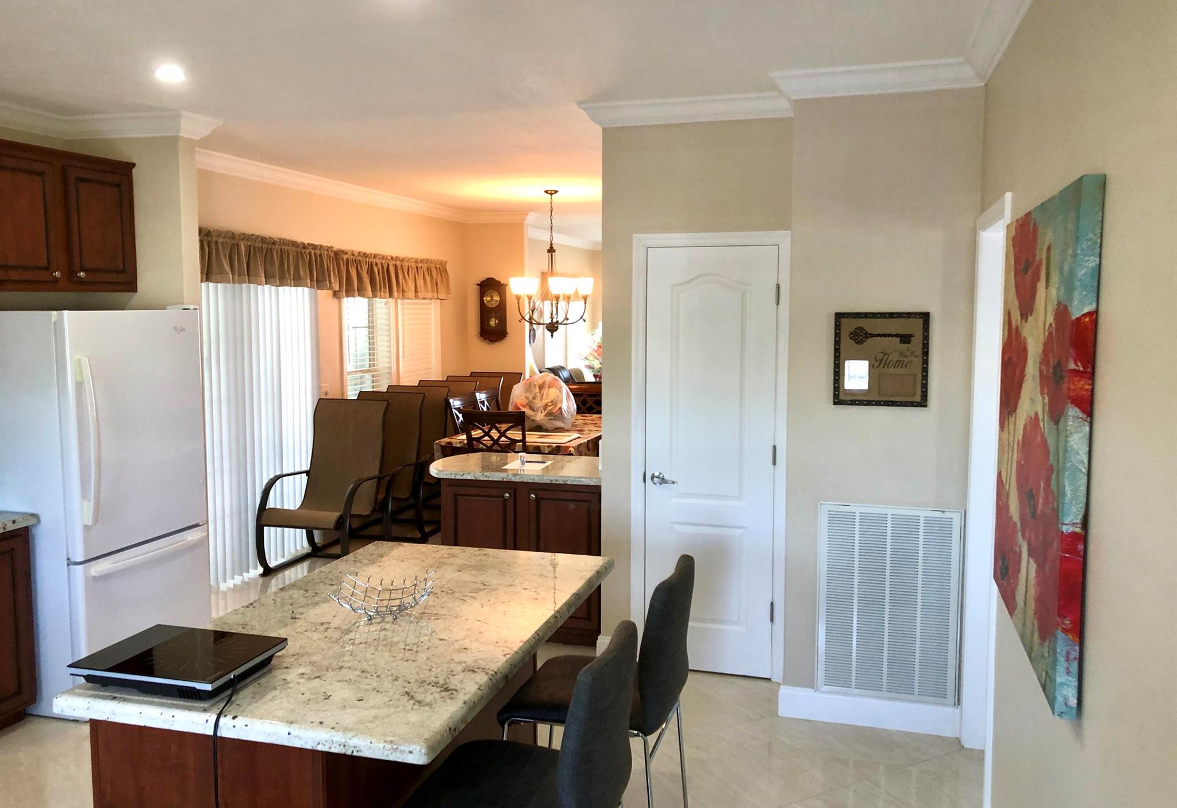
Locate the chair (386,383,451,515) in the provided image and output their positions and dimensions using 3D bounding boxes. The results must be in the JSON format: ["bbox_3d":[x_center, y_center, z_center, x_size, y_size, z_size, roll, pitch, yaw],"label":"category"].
[{"bbox_3d":[-1.456,0.443,7.561,0.670,1.100,0.790,1,6,16],"label":"chair"}]

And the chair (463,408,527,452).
[{"bbox_3d":[-0.576,0.548,6.898,0.470,1.040,0.560,2,6,17],"label":"chair"}]

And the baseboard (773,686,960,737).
[{"bbox_3d":[1.171,1.287,3.996,0.723,0.138,0.017,2,6,17],"label":"baseboard"}]

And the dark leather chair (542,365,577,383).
[{"bbox_3d":[-0.276,0.133,11.004,0.700,1.060,0.650,4,7,36],"label":"dark leather chair"}]

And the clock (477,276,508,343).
[{"bbox_3d":[-0.957,-0.940,9.477,0.315,0.650,0.100,2,6,17],"label":"clock"}]

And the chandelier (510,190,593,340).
[{"bbox_3d":[-0.315,-1.123,7.699,0.695,1.193,0.695,0,6,0],"label":"chandelier"}]

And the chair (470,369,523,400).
[{"bbox_3d":[-1.001,0.283,9.234,0.640,1.110,0.740,2,6,17],"label":"chair"}]

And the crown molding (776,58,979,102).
[{"bbox_3d":[1.114,-1.267,3.712,0.790,0.083,0.083,1,6,16],"label":"crown molding"}]

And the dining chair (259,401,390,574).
[{"bbox_3d":[-1.751,0.561,6.424,0.650,1.110,0.730,2,6,19],"label":"dining chair"}]

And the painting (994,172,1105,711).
[{"bbox_3d":[1.030,0.047,2.190,0.038,0.990,0.975,2,6,17],"label":"painting"}]

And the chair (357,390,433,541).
[{"bbox_3d":[-1.590,0.498,7.051,0.670,1.100,0.790,1,6,16],"label":"chair"}]

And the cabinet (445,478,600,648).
[{"bbox_3d":[-0.256,0.805,5.228,0.914,0.870,0.610,1,6,16],"label":"cabinet"}]

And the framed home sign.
[{"bbox_3d":[1.180,-0.178,3.840,0.365,0.377,0.025,2,6,17],"label":"framed home sign"}]

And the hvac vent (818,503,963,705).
[{"bbox_3d":[1.236,0.831,3.934,0.573,0.820,0.030,1,6,16],"label":"hvac vent"}]

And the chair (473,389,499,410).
[{"bbox_3d":[-0.696,0.406,8.288,0.550,1.010,0.480,1,6,16],"label":"chair"}]

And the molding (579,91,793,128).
[{"bbox_3d":[0.440,-1.331,4.337,0.966,0.083,0.083,1,6,16],"label":"molding"}]

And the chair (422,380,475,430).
[{"bbox_3d":[-1.305,0.396,8.099,0.640,1.110,0.740,2,6,17],"label":"chair"}]

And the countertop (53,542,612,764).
[{"bbox_3d":[-0.553,0.617,2.716,0.936,0.042,1.450,1,6,16],"label":"countertop"}]

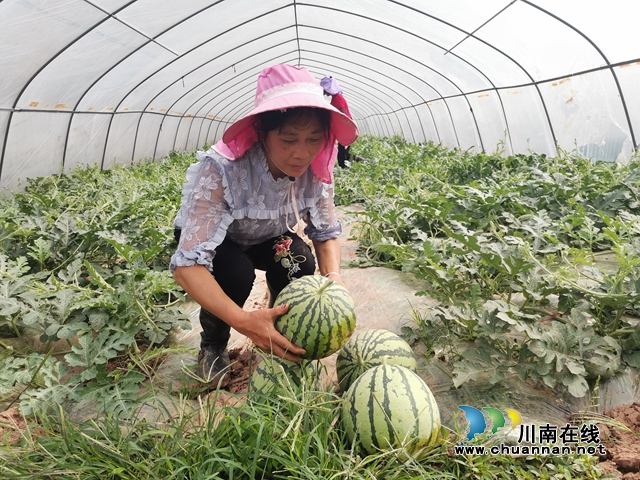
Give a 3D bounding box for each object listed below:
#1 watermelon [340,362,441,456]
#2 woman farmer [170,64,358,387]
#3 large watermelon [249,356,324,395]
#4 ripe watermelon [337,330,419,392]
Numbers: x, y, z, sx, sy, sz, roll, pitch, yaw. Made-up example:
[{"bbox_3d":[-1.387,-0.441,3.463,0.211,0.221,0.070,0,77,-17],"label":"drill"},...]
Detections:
[{"bbox_3d":[0.176,0.441,1.202,0.245,0.235,0.245,-4,13,0],"label":"watermelon"},{"bbox_3d":[-0.204,0.023,1.450,0.530,0.980,0.730,-12,15,-31],"label":"woman farmer"},{"bbox_3d":[-0.095,0.431,1.372,0.220,0.210,0.220,-4,13,0],"label":"large watermelon"},{"bbox_3d":[0.171,0.388,1.438,0.240,0.230,0.240,-4,13,0],"label":"ripe watermelon"}]

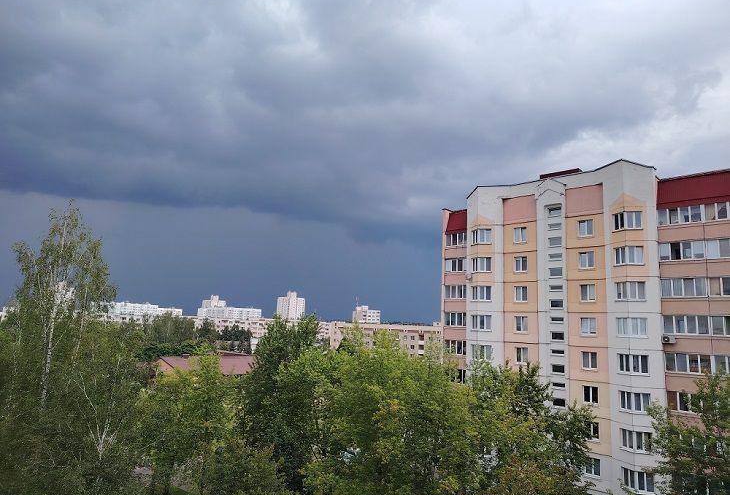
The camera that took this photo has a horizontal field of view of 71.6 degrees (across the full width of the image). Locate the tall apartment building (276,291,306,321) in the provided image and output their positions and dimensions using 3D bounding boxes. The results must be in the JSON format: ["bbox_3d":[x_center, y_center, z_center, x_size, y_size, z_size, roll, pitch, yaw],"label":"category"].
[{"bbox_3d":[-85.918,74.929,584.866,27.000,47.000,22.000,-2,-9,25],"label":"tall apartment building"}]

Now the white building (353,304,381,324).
[{"bbox_3d":[0.870,60.432,393.406,18.000,28.500,13.500,6,-9,-27],"label":"white building"}]

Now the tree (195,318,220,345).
[{"bbox_3d":[-62.550,36.001,201.583,9.580,15.260,9.580,2,-8,0],"label":"tree"}]

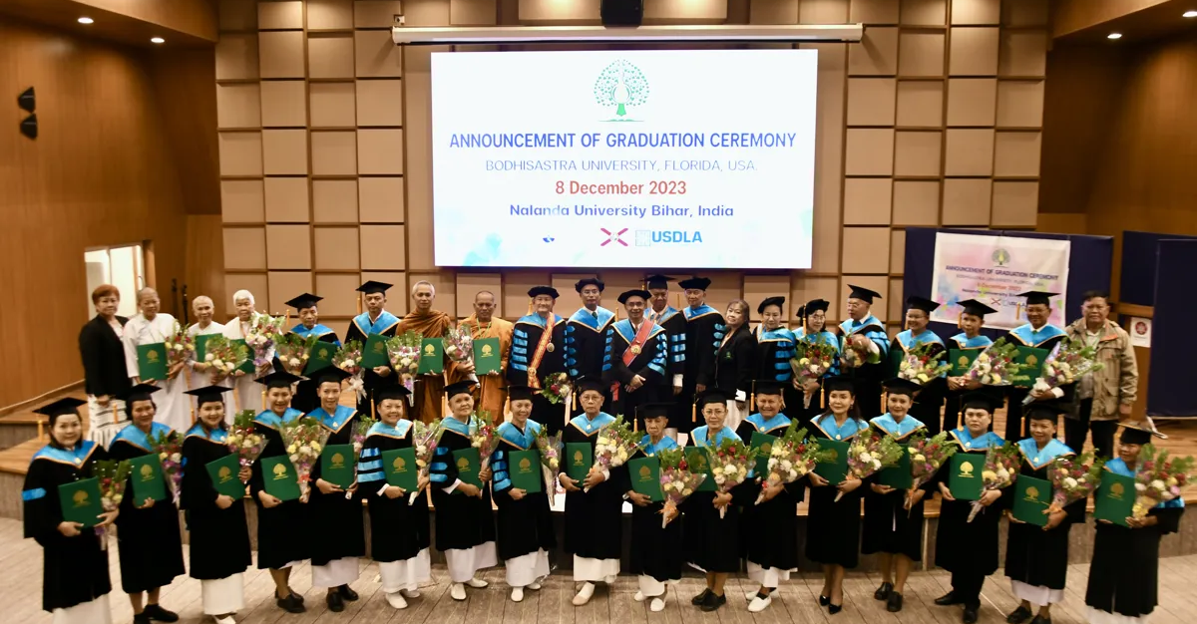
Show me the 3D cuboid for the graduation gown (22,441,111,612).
[{"bbox_3d":[-3.453,1.360,5.830,0.475,1.031,0.420,-6,9,-40],"label":"graduation gown"}]

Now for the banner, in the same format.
[{"bbox_3d":[4.485,-0.332,10.046,1.379,1.012,0.030,4,8,24],"label":"banner"}]

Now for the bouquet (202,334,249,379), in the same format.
[{"bbox_3d":[-3.271,0.413,7.840,0.320,0.480,0.240,19,-7,-15],"label":"bouquet"}]

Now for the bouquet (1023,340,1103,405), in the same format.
[{"bbox_3d":[3.676,0.524,7.200,0.637,0.350,0.280,-39,-21,0],"label":"bouquet"}]

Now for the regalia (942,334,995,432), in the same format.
[{"bbox_3d":[3.072,0.732,7.487,0.460,1.100,0.360,5,8,36],"label":"regalia"}]

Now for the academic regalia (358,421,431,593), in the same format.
[{"bbox_3d":[-1.456,1.365,6.405,0.520,1.179,0.400,-3,7,-22],"label":"academic regalia"}]

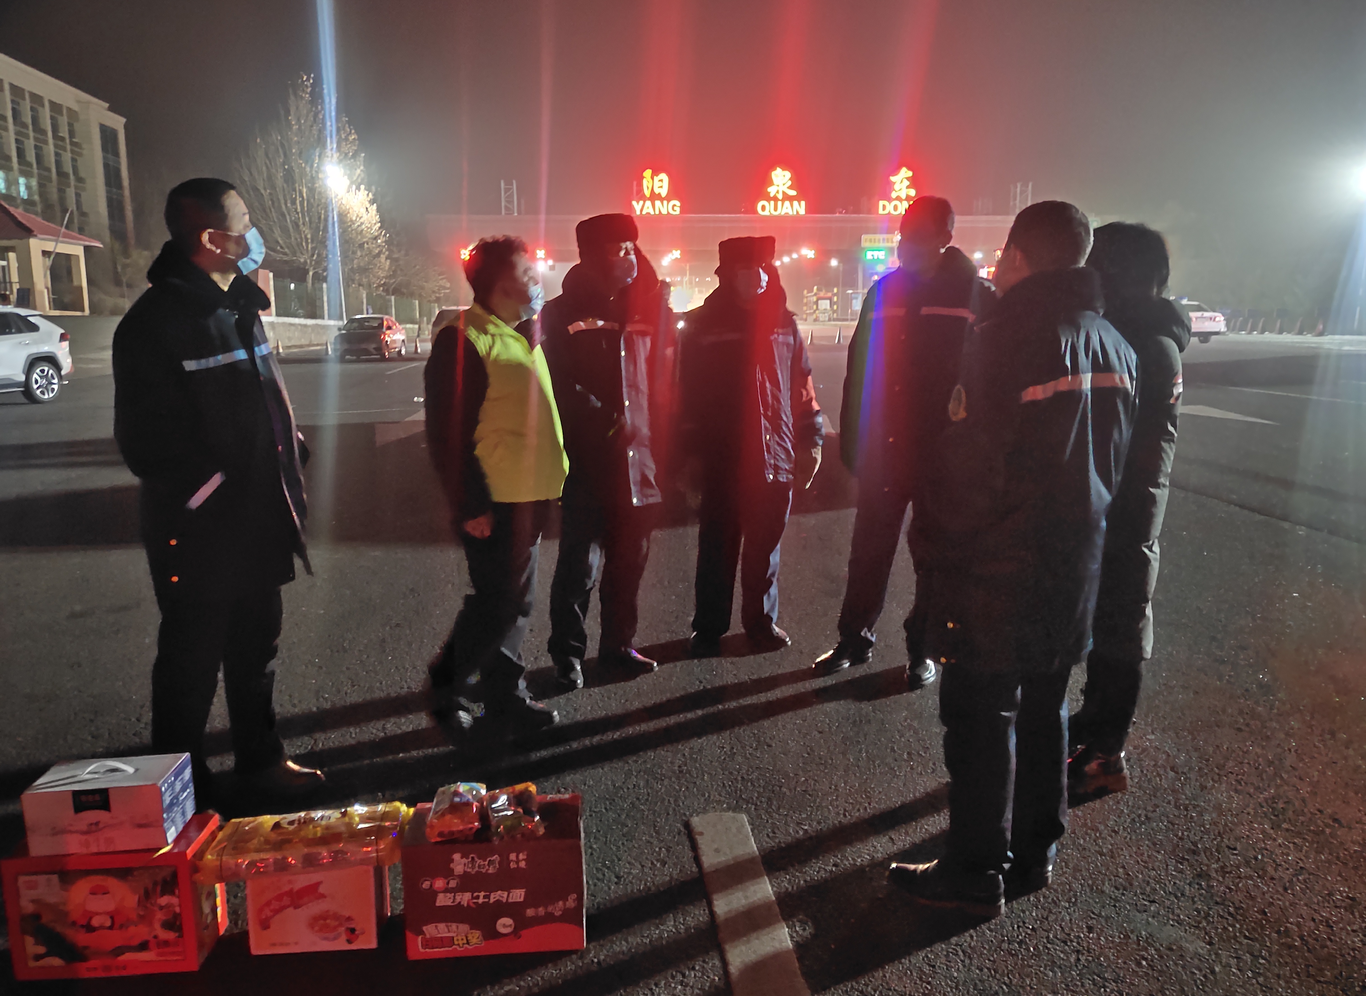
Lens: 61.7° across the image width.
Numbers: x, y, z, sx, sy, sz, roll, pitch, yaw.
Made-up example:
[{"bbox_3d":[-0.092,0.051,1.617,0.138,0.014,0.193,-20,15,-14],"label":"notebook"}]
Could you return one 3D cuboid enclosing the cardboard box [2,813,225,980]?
[{"bbox_3d":[-1.311,0.926,2.668,0.404,0.290,0.198,-1,10,-3],"label":"cardboard box"}]

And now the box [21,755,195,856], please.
[{"bbox_3d":[-1.280,0.686,2.563,0.295,0.145,0.180,-1,9,-6],"label":"box"}]

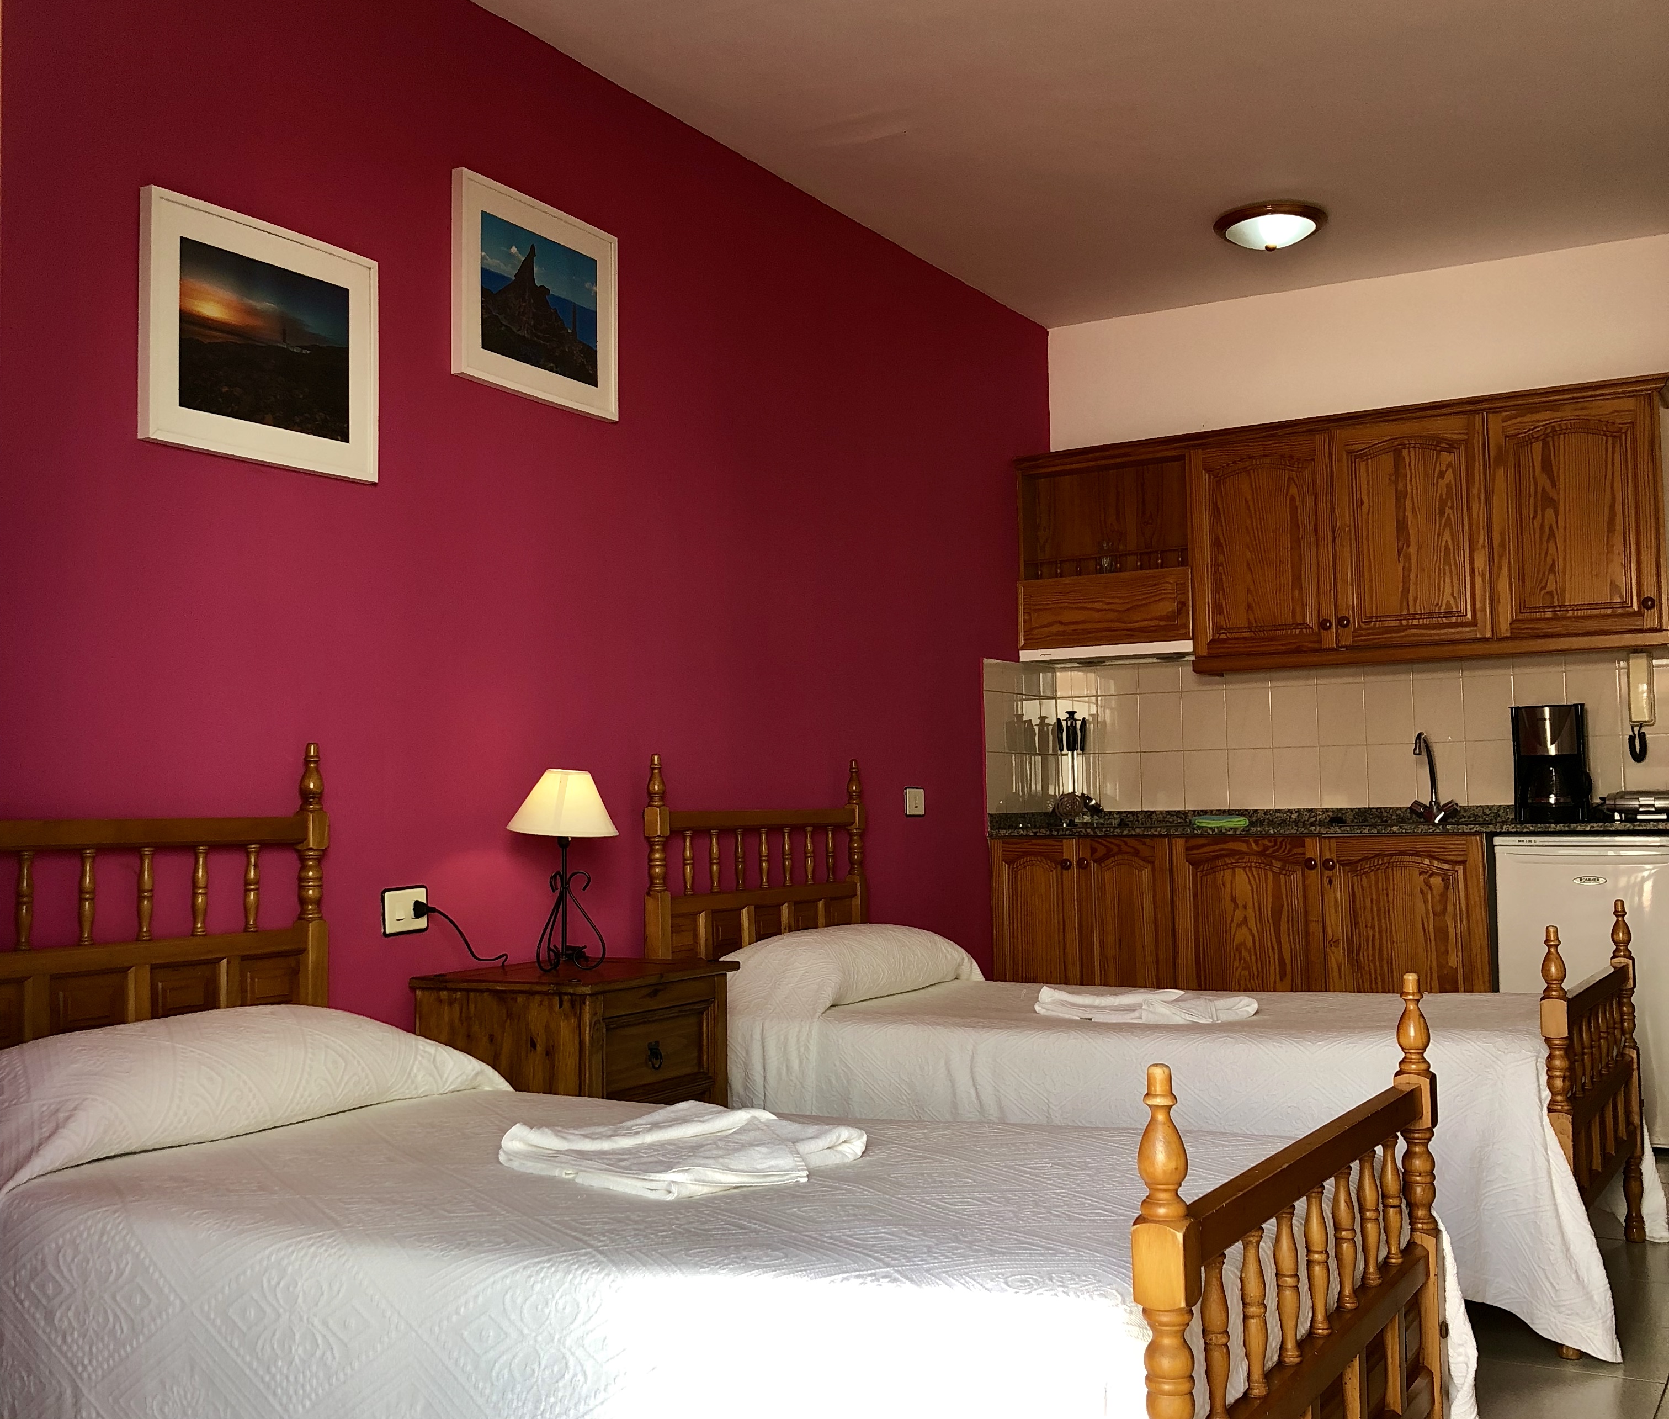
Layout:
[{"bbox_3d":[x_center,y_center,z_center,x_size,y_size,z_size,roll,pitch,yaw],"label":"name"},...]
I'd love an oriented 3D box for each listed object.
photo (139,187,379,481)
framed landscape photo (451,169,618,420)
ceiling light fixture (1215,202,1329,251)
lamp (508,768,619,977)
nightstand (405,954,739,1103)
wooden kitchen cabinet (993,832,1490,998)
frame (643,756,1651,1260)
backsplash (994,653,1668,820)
[{"bbox_3d":[-1.003,-0.643,3.181,0.035,0.418,0.519,-3,-4,30],"label":"photo"},{"bbox_3d":[-0.630,-0.870,3.846,0.035,0.418,0.518,-3,-4,30],"label":"framed landscape photo"},{"bbox_3d":[1.255,-1.366,5.174,0.320,0.105,0.320,-3,-4,30],"label":"ceiling light fixture"},{"bbox_3d":[-0.537,0.322,3.604,0.226,0.396,0.226,-1,-3,0],"label":"lamp"},{"bbox_3d":[-0.491,0.843,3.556,0.415,0.650,0.520,-3,-4,30],"label":"nightstand"},{"bbox_3d":[1.306,0.819,5.582,1.520,0.865,0.555,-3,-4,30],"label":"wooden kitchen cabinet"},{"bbox_3d":[0.664,0.630,4.016,1.992,1.090,1.000,-3,-4,30],"label":"frame"},{"bbox_3d":[1.477,0.068,5.502,1.965,0.510,0.600,-3,-4,30],"label":"backsplash"}]

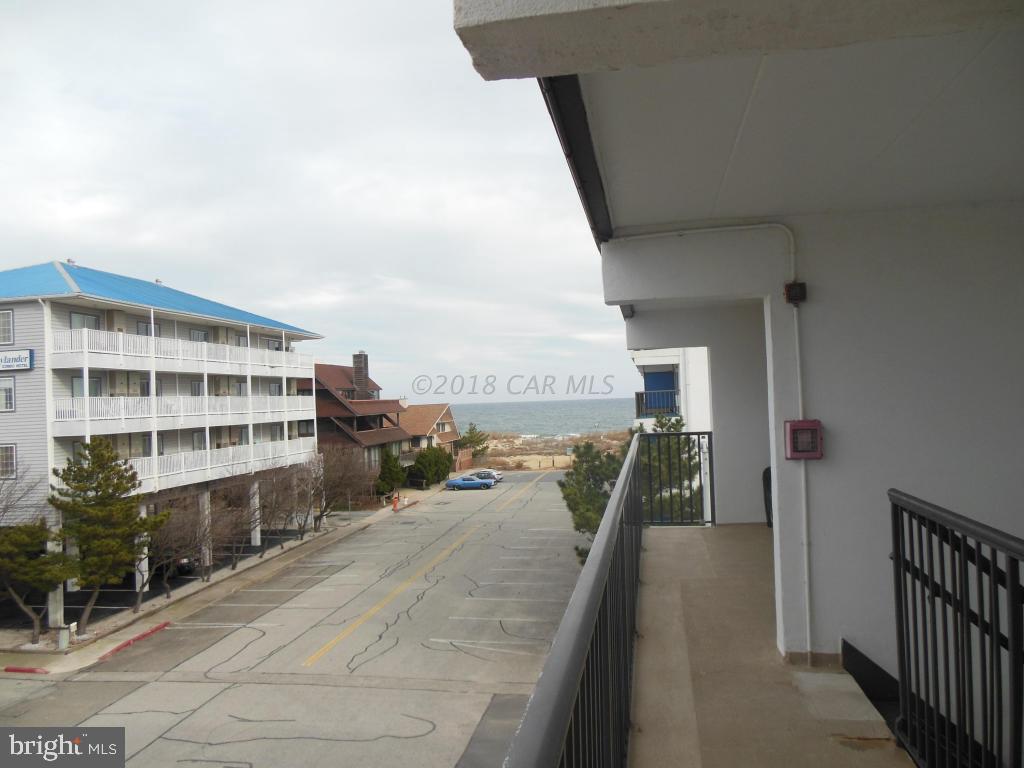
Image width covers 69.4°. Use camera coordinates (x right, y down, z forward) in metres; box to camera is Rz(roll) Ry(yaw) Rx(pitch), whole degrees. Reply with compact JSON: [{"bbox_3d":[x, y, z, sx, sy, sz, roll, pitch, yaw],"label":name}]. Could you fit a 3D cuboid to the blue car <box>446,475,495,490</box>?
[{"bbox_3d":[-4.154,9.953,74.563,4.800,1.330,1.880,-2,-1,10],"label":"blue car"}]

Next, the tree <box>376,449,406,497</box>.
[{"bbox_3d":[-12.117,8.663,73.747,2.500,4.400,2.500,-2,-1,10],"label":"tree"}]

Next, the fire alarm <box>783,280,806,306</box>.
[{"bbox_3d":[1.548,-0.489,4.035,0.105,0.115,0.065,-2,-1,10],"label":"fire alarm"}]

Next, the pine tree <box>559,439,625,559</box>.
[{"bbox_3d":[3.631,5.811,28.716,3.300,6.900,3.300,-2,-1,10],"label":"pine tree"}]

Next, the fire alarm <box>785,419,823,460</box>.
[{"bbox_3d":[1.577,0.302,3.993,0.175,0.208,0.110,-2,-1,10],"label":"fire alarm"}]

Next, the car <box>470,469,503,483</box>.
[{"bbox_3d":[-3.104,9.935,79.557,4.600,1.520,1.850,-2,-1,10],"label":"car"}]

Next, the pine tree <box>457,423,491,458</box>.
[{"bbox_3d":[-5.707,8.593,109.626,4.200,5.200,4.200,-2,-1,10],"label":"pine tree"}]

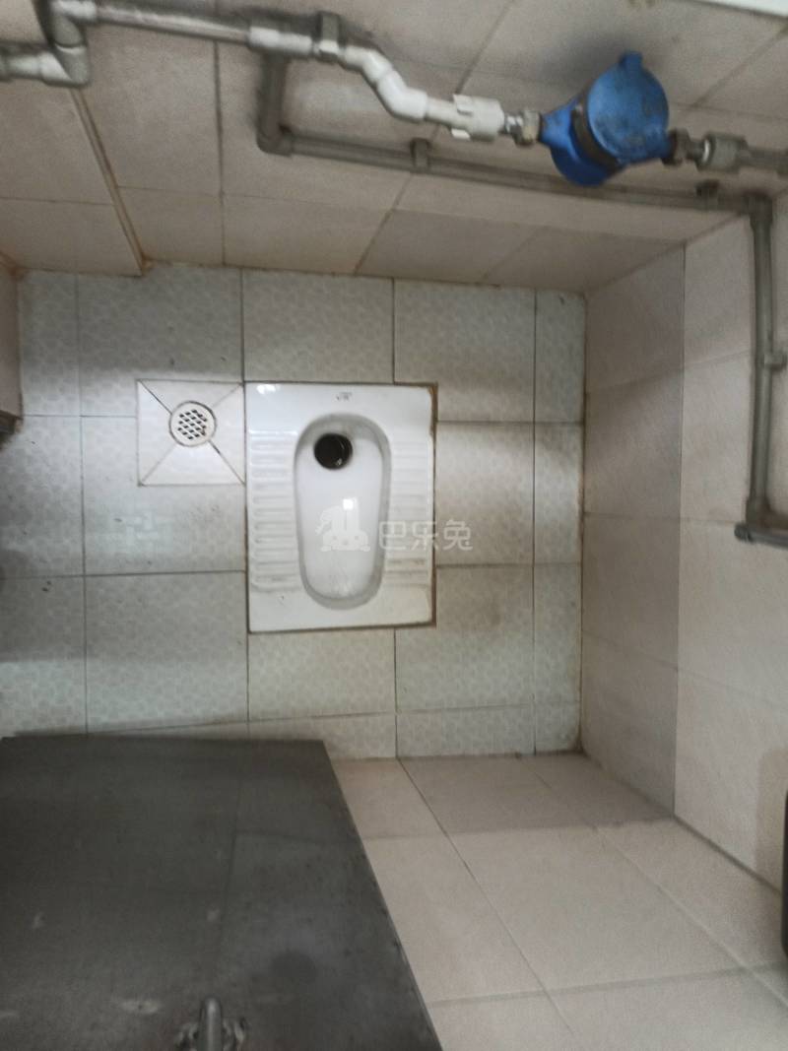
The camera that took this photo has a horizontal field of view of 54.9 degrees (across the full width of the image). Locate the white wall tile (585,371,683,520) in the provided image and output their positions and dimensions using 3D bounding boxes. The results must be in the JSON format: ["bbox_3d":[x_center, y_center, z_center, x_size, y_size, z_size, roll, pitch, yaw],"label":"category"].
[{"bbox_3d":[0.445,-0.143,1.435,0.010,0.344,0.250,-1,93,-14],"label":"white wall tile"}]

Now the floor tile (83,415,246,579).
[{"bbox_3d":[-0.439,-0.056,1.461,0.301,0.010,0.300,-1,92,-12],"label":"floor tile"}]

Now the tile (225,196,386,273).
[{"bbox_3d":[-0.160,-0.486,1.284,0.255,0.356,0.010,1,92,-12],"label":"tile"}]

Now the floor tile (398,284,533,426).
[{"bbox_3d":[0.156,-0.370,1.633,0.312,0.010,0.296,-1,93,-12],"label":"floor tile"}]

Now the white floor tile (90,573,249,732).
[{"bbox_3d":[-0.431,0.239,1.450,0.299,0.010,0.298,-1,93,-12],"label":"white floor tile"}]

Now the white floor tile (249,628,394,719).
[{"bbox_3d":[-0.148,0.314,1.595,0.312,0.010,0.181,-1,93,-12],"label":"white floor tile"}]

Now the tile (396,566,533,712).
[{"bbox_3d":[0.156,0.245,1.659,0.312,0.010,0.312,-1,93,-12],"label":"tile"}]

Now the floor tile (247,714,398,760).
[{"bbox_3d":[-0.141,0.435,1.543,0.301,0.010,0.091,-1,92,-12],"label":"floor tile"}]

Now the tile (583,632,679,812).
[{"bbox_3d":[0.455,0.364,1.481,0.010,0.358,0.255,0,92,-12],"label":"tile"}]

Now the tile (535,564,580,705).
[{"bbox_3d":[0.347,0.230,1.614,0.106,0.010,0.298,-1,93,-12],"label":"tile"}]

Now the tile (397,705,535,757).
[{"bbox_3d":[0.153,0.435,1.607,0.301,0.010,0.100,-1,92,-12],"label":"tile"}]

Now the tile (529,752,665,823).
[{"bbox_3d":[0.369,0.498,1.468,0.151,0.352,0.010,0,92,-12],"label":"tile"}]

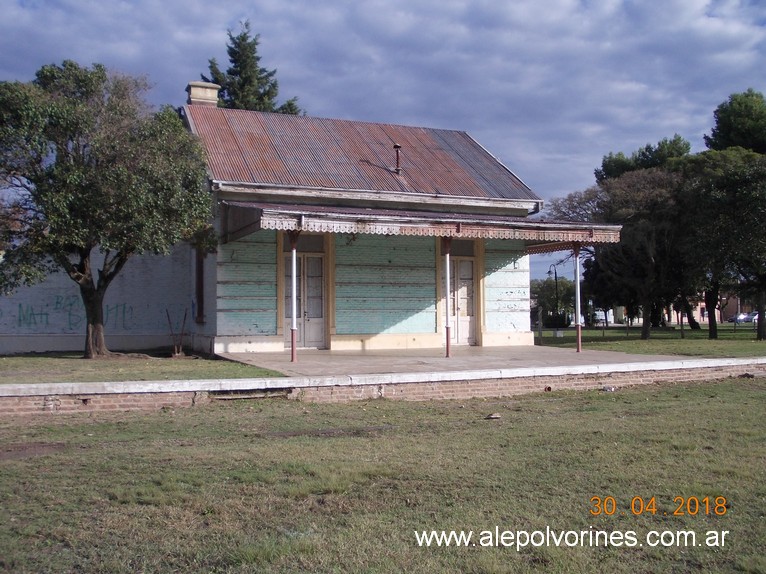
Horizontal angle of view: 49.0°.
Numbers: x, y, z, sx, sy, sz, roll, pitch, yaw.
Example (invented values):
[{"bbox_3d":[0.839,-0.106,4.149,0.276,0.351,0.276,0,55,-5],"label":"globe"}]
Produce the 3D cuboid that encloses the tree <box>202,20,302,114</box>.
[{"bbox_3d":[-6.950,-5.447,42.689,6.400,16.380,6.400,1,-2,-22],"label":"tree"}]

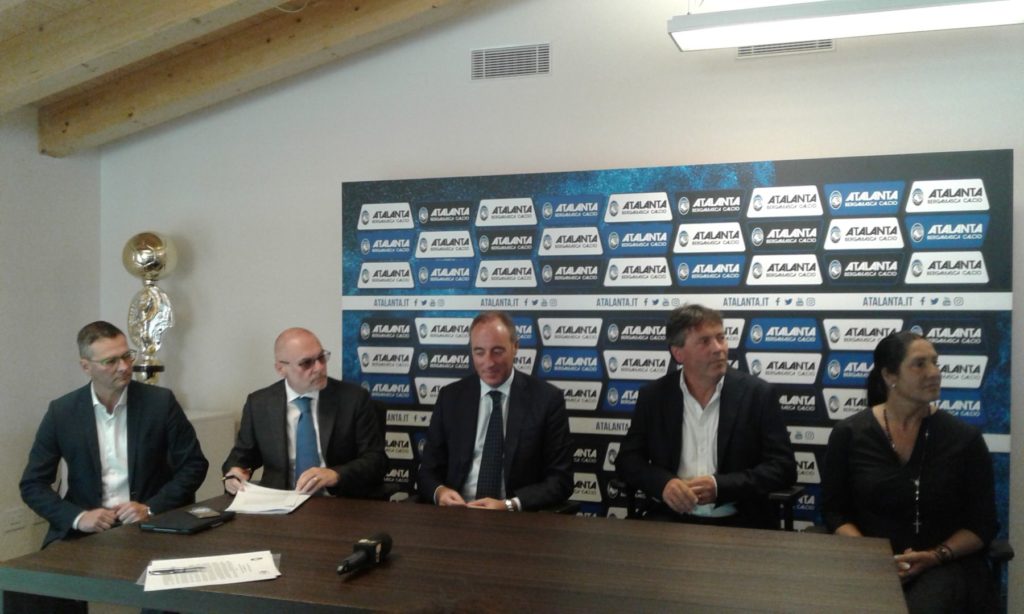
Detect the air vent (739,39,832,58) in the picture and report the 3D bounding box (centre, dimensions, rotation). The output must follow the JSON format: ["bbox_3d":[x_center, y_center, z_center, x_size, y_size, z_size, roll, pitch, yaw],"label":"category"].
[{"bbox_3d":[1.183,-1.171,3.702,0.403,0.155,0.030,0,0,18],"label":"air vent"}]

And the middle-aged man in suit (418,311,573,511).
[{"bbox_3d":[-0.096,0.694,2.791,0.530,1.354,0.780,0,0,16],"label":"middle-aged man in suit"}]

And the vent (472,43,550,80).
[{"bbox_3d":[-0.008,-1.177,4.089,0.403,0.155,0.030,0,0,18],"label":"vent"}]

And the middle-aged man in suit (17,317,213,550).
[{"bbox_3d":[-1.272,0.713,2.763,0.580,1.322,0.760,0,0,-31],"label":"middle-aged man in suit"}]

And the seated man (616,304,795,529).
[{"bbox_3d":[0.617,0.682,2.739,0.570,1.375,0.800,0,0,13],"label":"seated man"}]

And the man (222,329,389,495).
[{"bbox_3d":[-0.802,0.727,3.056,0.560,1.287,0.760,0,0,7],"label":"man"}]

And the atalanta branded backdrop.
[{"bbox_3d":[0.569,0.370,3.866,2.975,1.985,0.050,0,0,18],"label":"atalanta branded backdrop"}]

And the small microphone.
[{"bbox_3d":[-0.366,0.613,2.141,0.056,0.056,0.210,0,6,25],"label":"small microphone"}]

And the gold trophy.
[{"bbox_3d":[-1.801,0.058,4.250,0.260,0.852,0.250,0,0,-23],"label":"gold trophy"}]

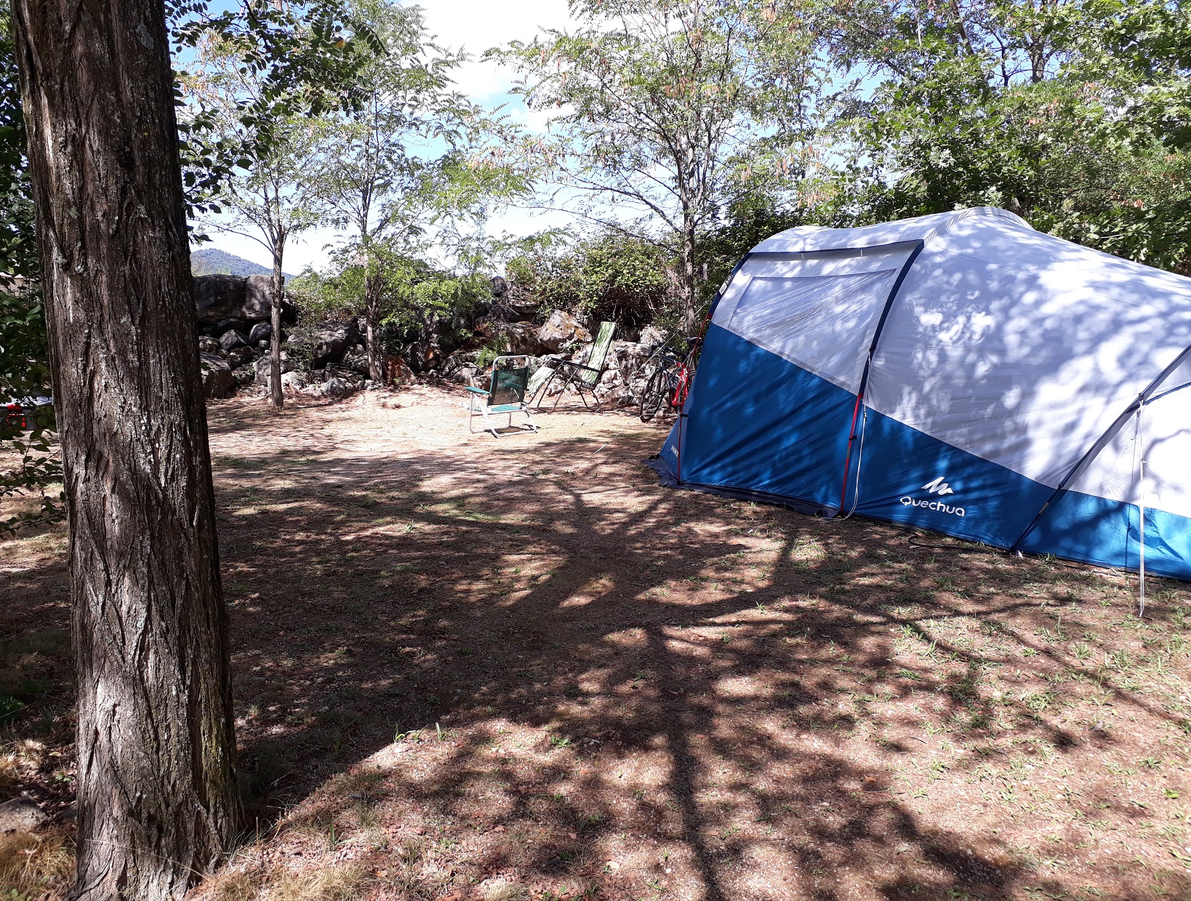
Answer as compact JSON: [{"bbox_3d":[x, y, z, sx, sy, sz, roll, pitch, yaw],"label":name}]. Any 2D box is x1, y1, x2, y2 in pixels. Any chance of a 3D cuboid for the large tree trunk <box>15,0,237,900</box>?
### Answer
[{"bbox_3d":[-1.170,0.020,2.390,0.390,2.220,0.390,-5,10,-26],"label":"large tree trunk"}]

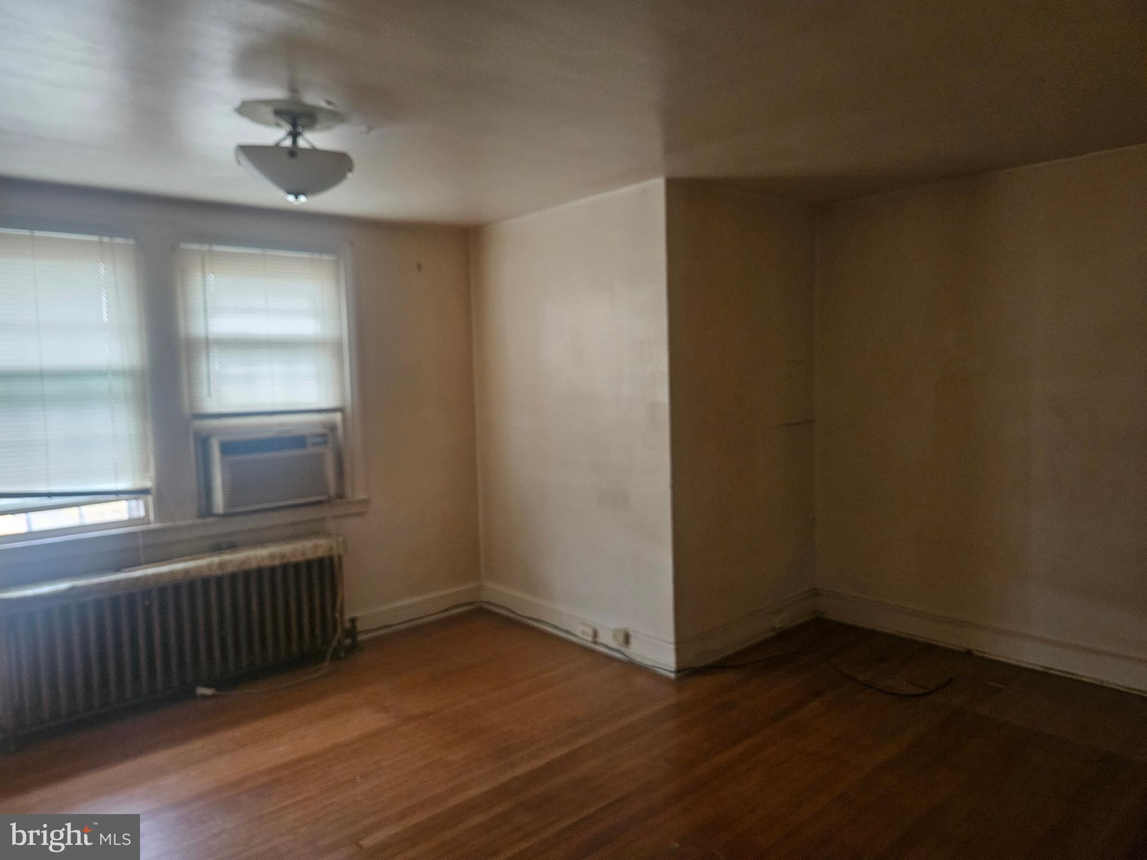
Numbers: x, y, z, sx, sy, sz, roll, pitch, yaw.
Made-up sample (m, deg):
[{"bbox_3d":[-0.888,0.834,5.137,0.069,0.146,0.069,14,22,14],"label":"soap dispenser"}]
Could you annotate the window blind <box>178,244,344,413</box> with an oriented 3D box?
[{"bbox_3d":[-1.637,-0.523,4.091,0.832,0.865,0.045,-6,6,-42],"label":"window blind"}]

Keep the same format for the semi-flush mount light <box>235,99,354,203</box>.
[{"bbox_3d":[-0.962,-0.936,2.640,0.390,0.300,0.390,-6,6,-42],"label":"semi-flush mount light"}]

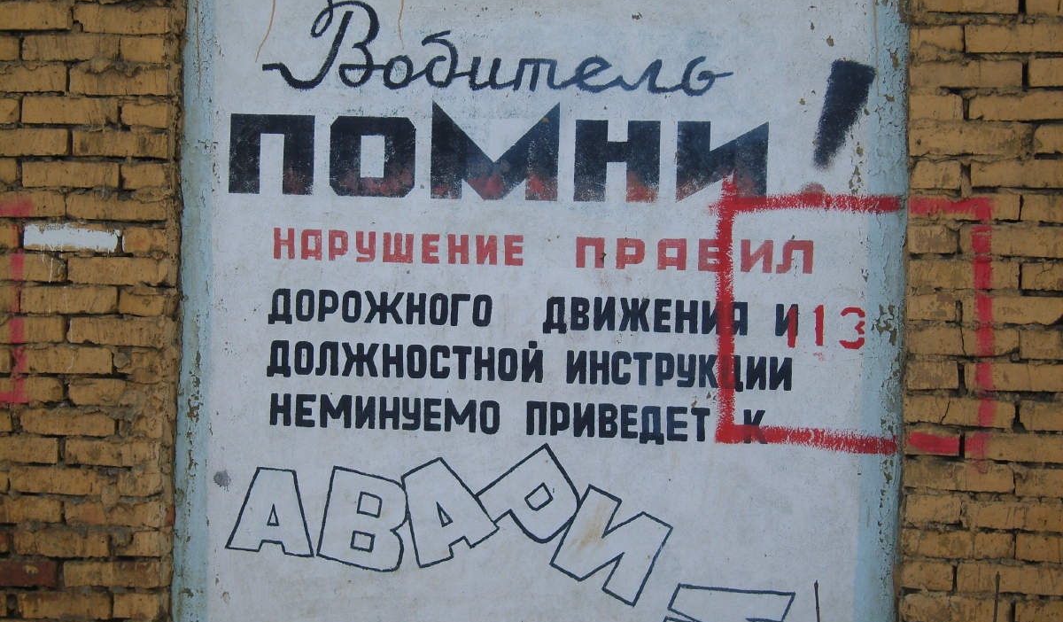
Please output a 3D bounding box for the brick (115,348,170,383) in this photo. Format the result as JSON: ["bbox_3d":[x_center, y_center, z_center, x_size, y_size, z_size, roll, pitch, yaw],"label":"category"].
[{"bbox_3d":[-0.963,0.134,5.634,0.120,0.065,0.210,1,1,10],"label":"brick"}]

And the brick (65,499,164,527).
[{"bbox_3d":[-1.026,0.503,5.548,0.250,0.065,0.120,1,1,11],"label":"brick"}]

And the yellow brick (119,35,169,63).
[{"bbox_3d":[-0.932,-0.647,5.577,0.120,0.065,0.250,1,1,11],"label":"yellow brick"}]

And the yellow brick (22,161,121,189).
[{"bbox_3d":[-1.129,-0.336,5.520,0.249,0.066,0.120,1,0,8],"label":"yellow brick"}]

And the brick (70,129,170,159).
[{"bbox_3d":[-1.018,-0.417,5.585,0.250,0.065,0.120,1,1,10],"label":"brick"}]

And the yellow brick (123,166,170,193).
[{"bbox_3d":[-0.934,-0.325,5.558,0.117,0.066,0.250,1,0,8],"label":"yellow brick"}]

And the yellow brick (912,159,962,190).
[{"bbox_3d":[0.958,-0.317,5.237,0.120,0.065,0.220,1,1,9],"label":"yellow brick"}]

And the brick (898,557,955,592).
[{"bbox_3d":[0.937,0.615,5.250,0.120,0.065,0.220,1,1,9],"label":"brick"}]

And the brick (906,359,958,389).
[{"bbox_3d":[0.956,0.150,5.292,0.119,0.066,0.250,1,0,8],"label":"brick"}]

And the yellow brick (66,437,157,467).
[{"bbox_3d":[-1.027,0.349,5.546,0.250,0.065,0.120,1,1,11],"label":"yellow brick"}]

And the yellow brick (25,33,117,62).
[{"bbox_3d":[-1.129,-0.650,5.521,0.249,0.066,0.120,1,0,8],"label":"yellow brick"}]

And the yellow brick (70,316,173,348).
[{"bbox_3d":[-1.012,0.051,5.513,0.250,0.065,0.120,1,1,9],"label":"yellow brick"}]

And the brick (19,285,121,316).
[{"bbox_3d":[-1.135,-0.028,5.532,0.250,0.065,0.120,1,1,9],"label":"brick"}]

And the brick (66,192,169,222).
[{"bbox_3d":[-1.016,-0.262,5.534,0.255,0.067,0.120,1,2,10],"label":"brick"}]

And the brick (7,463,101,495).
[{"bbox_3d":[-1.172,0.421,5.577,0.250,0.065,0.120,1,1,11],"label":"brick"}]

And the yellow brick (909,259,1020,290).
[{"bbox_3d":[1.012,-0.085,5.180,0.250,0.065,0.120,1,1,9],"label":"yellow brick"}]

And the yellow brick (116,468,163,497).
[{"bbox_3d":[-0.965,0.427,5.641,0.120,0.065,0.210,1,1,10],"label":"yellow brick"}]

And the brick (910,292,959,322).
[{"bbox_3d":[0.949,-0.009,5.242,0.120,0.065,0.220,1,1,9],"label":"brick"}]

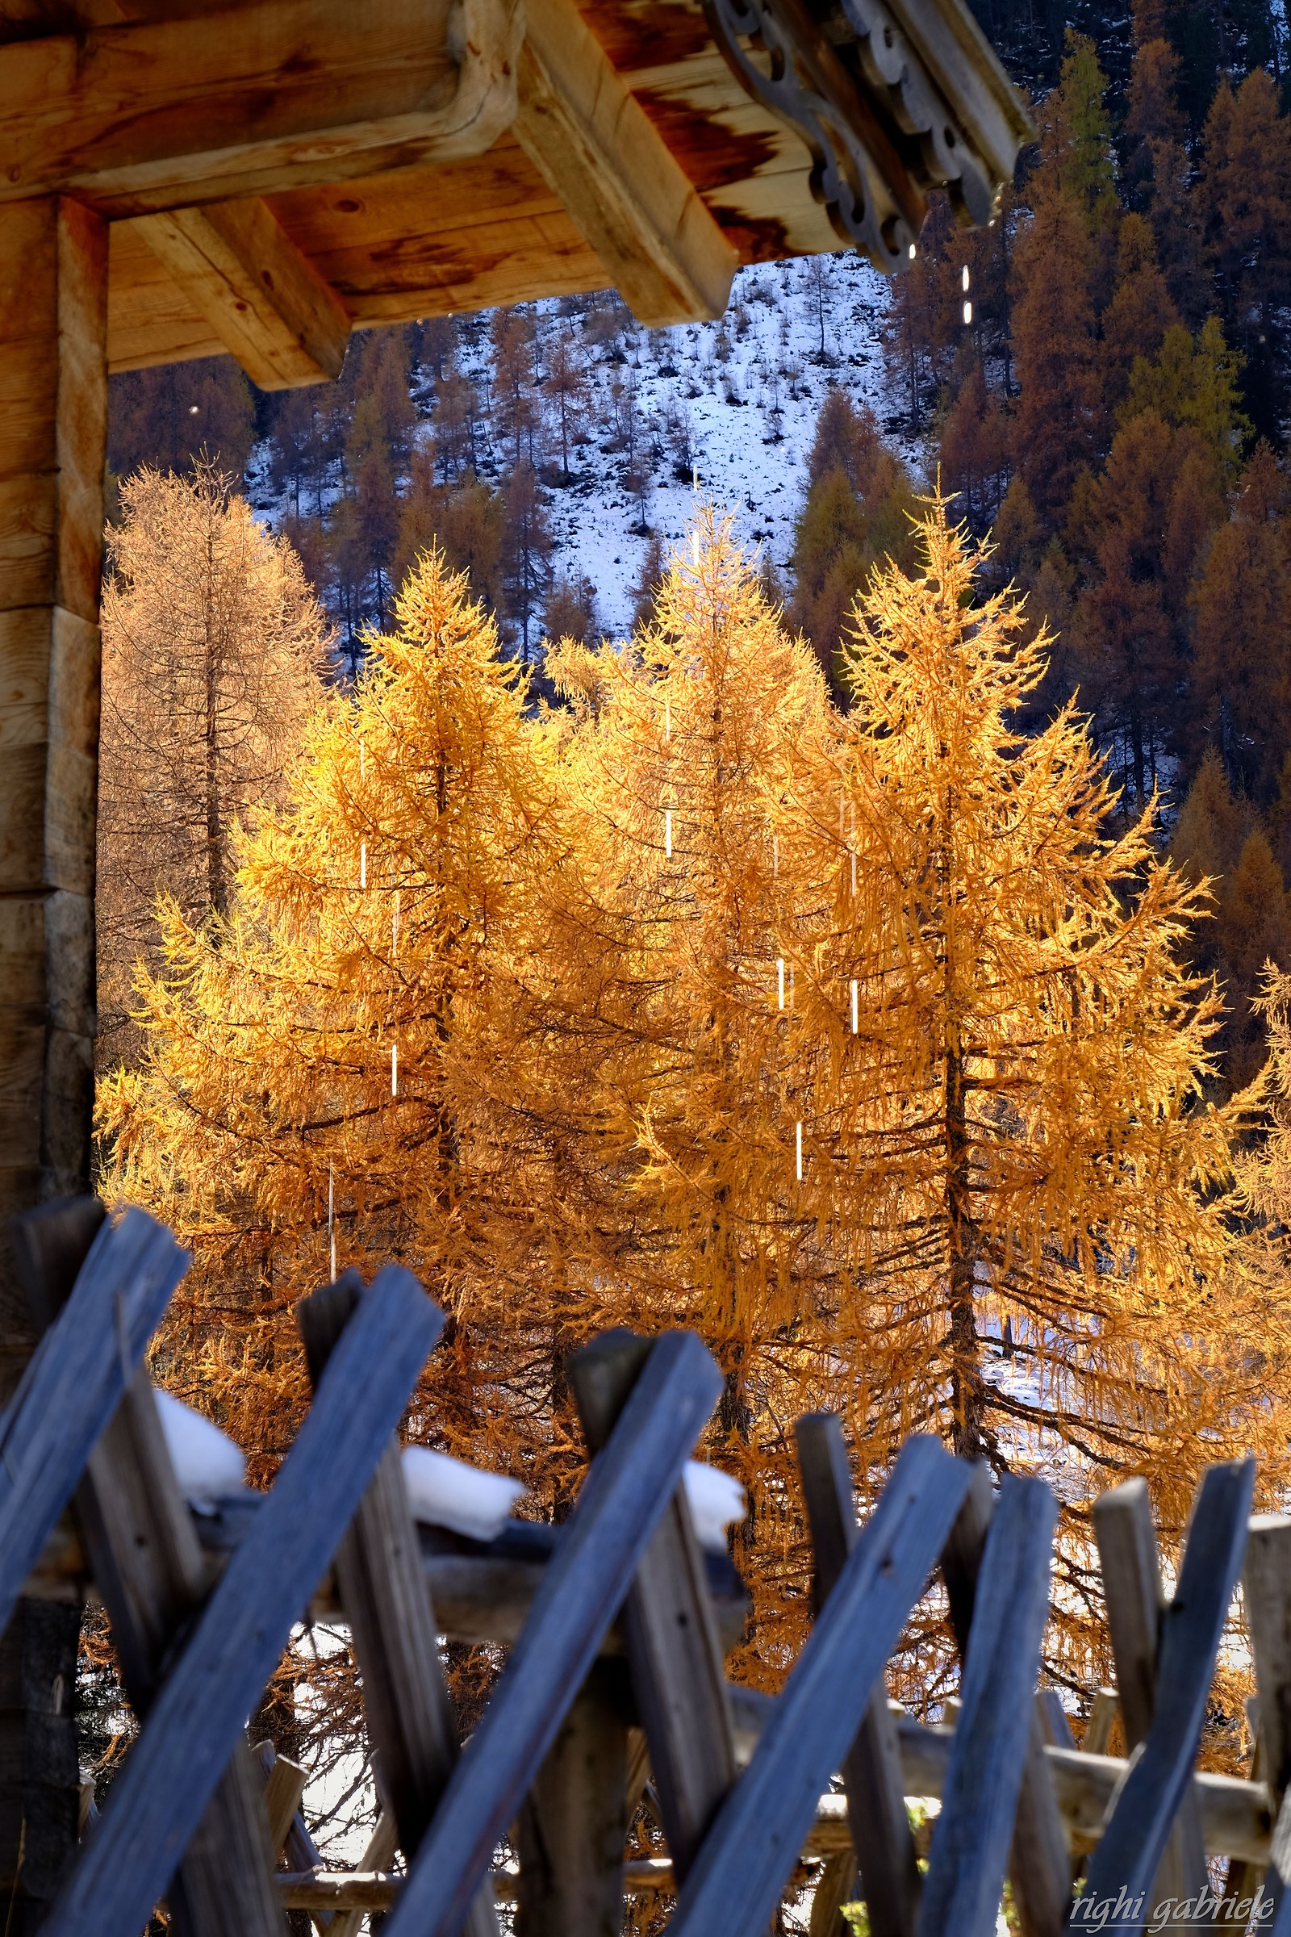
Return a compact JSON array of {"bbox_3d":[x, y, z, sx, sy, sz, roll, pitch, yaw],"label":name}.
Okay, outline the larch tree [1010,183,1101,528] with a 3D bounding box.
[{"bbox_3d":[20.064,-29.733,260.000,4.500,16.600,4.500,0,-4,0],"label":"larch tree"}]

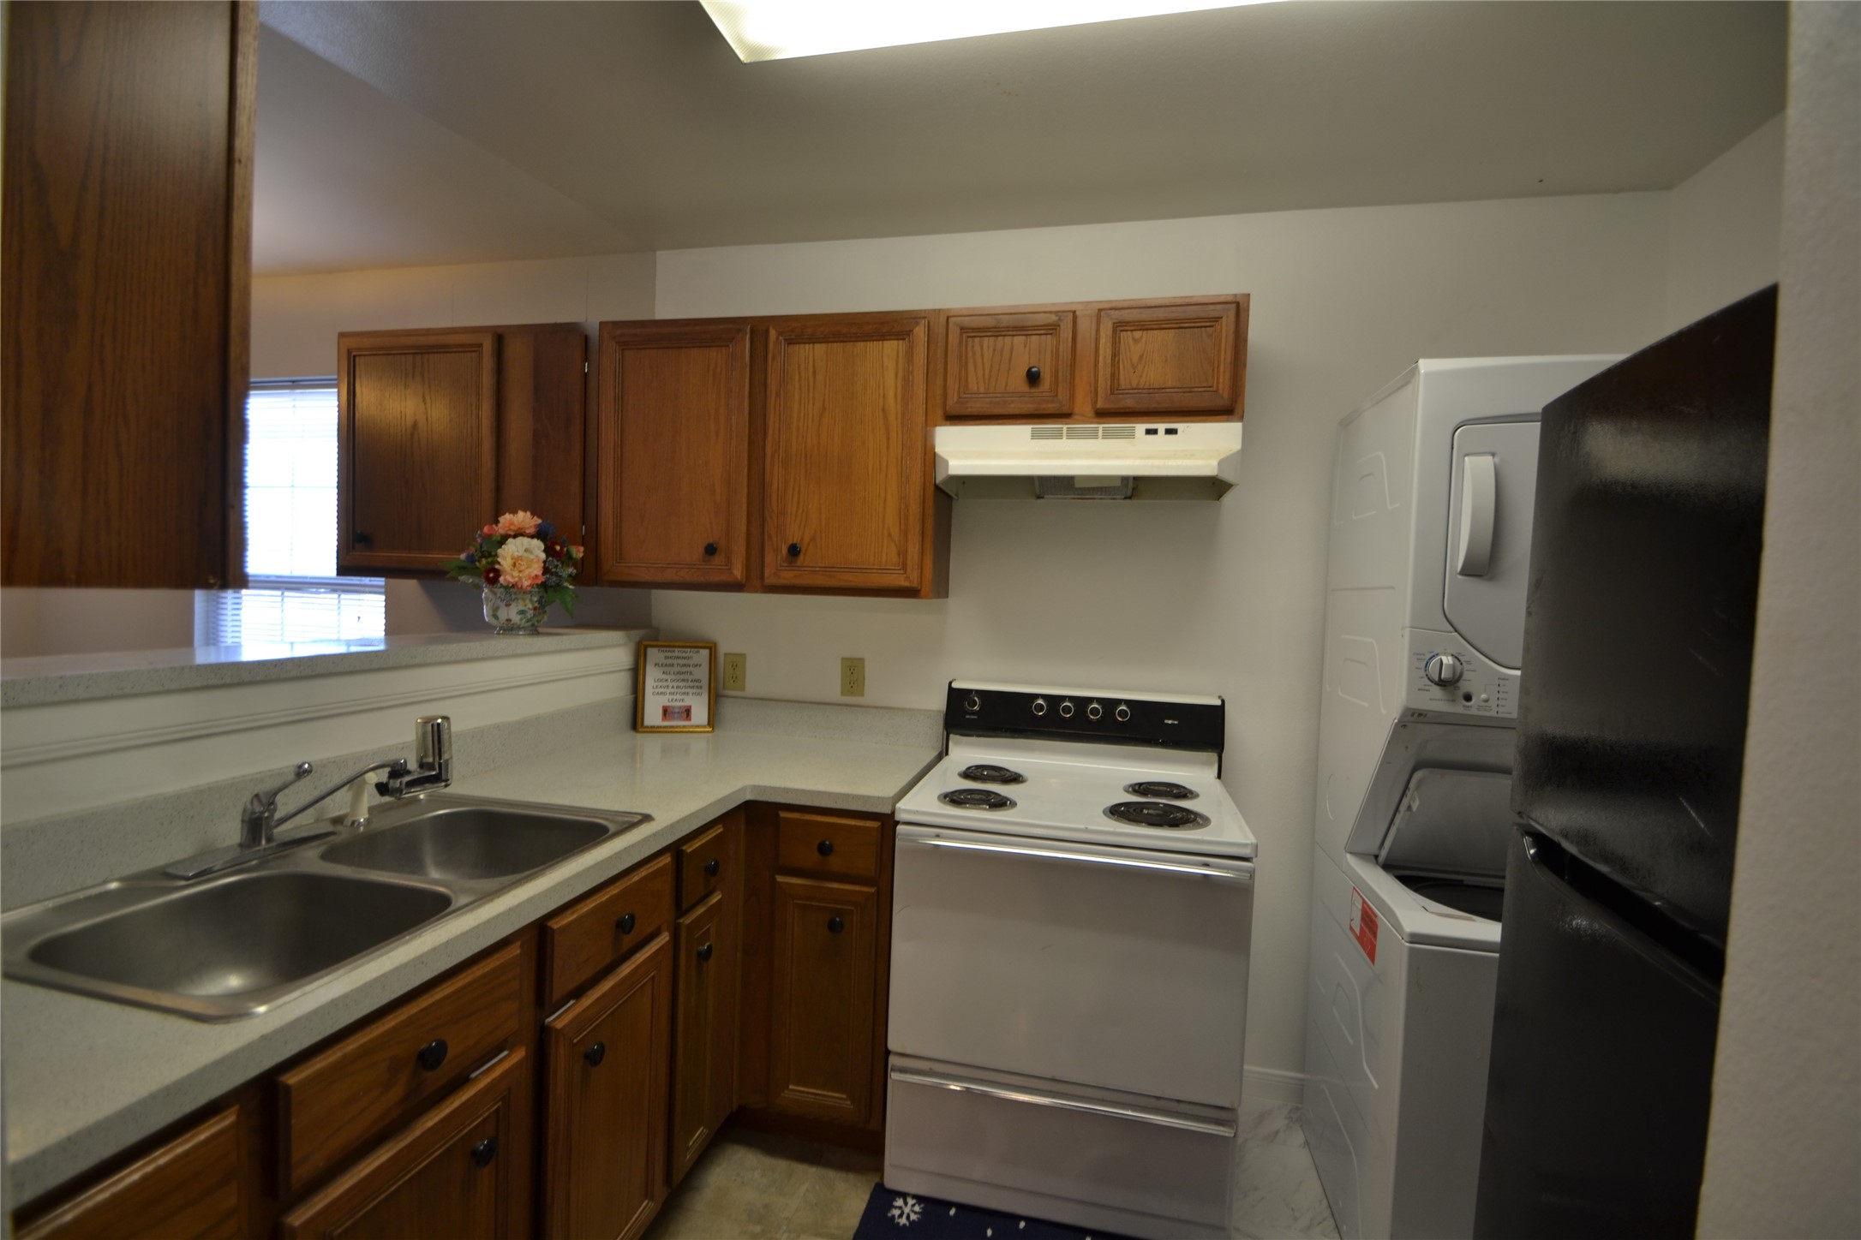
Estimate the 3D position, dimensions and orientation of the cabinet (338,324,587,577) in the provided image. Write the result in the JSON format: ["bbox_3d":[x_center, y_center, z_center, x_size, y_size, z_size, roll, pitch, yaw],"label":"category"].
[{"bbox_3d":[-1.436,-0.512,2.535,0.901,0.769,0.325,3,2,13],"label":"cabinet"}]

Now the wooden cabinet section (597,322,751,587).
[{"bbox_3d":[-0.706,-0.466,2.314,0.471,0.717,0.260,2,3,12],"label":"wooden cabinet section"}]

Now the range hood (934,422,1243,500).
[{"bbox_3d":[0.403,-0.422,2.050,0.763,0.152,0.442,3,2,13],"label":"range hood"}]

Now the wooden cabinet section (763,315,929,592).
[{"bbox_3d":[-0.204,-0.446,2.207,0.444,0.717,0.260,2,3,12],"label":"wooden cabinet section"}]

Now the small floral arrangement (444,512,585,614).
[{"bbox_3d":[-1.121,-0.152,2.080,0.310,0.290,0.300,3,2,13],"label":"small floral arrangement"}]

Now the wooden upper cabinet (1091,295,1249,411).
[{"bbox_3d":[0.617,-0.646,2.053,0.360,0.281,0.323,3,2,13],"label":"wooden upper cabinet"}]

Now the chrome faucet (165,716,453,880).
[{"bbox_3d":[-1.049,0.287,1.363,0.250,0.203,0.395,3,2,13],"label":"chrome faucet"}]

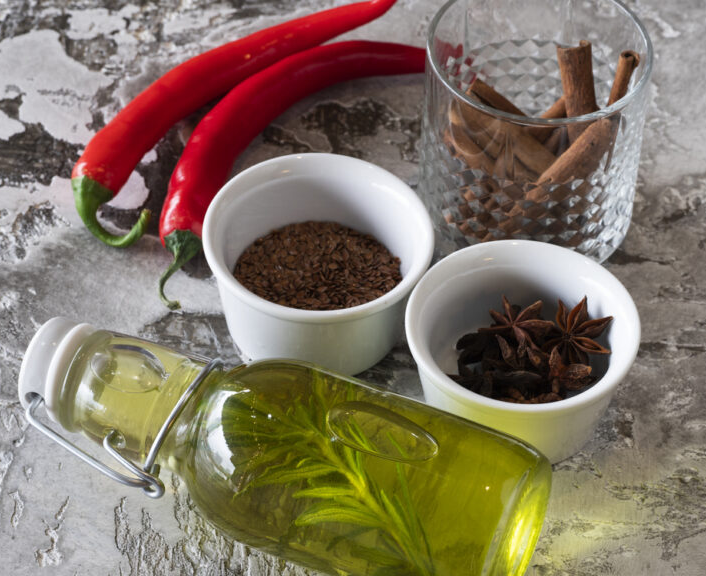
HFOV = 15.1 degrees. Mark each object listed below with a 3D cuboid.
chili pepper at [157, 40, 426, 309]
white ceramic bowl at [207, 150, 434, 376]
[{"bbox_3d":[-0.032,-0.059,1.060,0.060,0.024,0.180,32,53,24],"label":"chili pepper"},{"bbox_3d":[-0.014,-0.004,0.993,0.084,0.044,0.084,2,47,-2],"label":"white ceramic bowl"}]

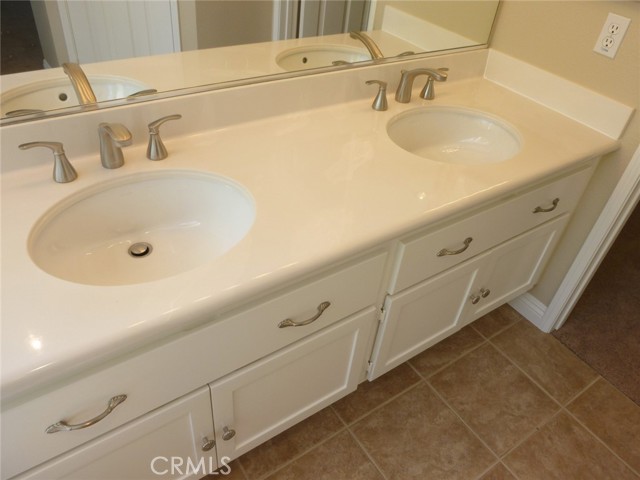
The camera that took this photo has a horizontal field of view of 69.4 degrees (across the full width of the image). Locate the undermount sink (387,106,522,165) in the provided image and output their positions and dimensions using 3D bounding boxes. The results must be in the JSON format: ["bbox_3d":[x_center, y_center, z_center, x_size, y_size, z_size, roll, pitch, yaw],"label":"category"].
[{"bbox_3d":[0.391,-0.250,1.408,0.447,0.161,0.367,-20,46,-28],"label":"undermount sink"}]

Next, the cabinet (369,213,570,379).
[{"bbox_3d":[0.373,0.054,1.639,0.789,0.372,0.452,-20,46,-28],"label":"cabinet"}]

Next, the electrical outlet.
[{"bbox_3d":[0.850,-0.594,1.348,0.012,0.113,0.068,-20,46,-28],"label":"electrical outlet"}]

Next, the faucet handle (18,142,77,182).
[{"bbox_3d":[-0.571,-0.165,0.977,0.090,0.087,0.050,-20,46,-28],"label":"faucet handle"}]

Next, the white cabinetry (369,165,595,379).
[{"bbox_3d":[0.372,-0.026,1.589,0.789,0.563,0.482,-20,46,-28],"label":"white cabinetry"}]

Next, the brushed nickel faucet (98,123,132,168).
[{"bbox_3d":[-0.441,-0.196,0.996,0.050,0.131,0.176,-20,46,-28],"label":"brushed nickel faucet"}]

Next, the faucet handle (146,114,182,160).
[{"bbox_3d":[-0.368,-0.243,1.094,0.097,0.090,0.050,-20,46,-28],"label":"faucet handle"}]

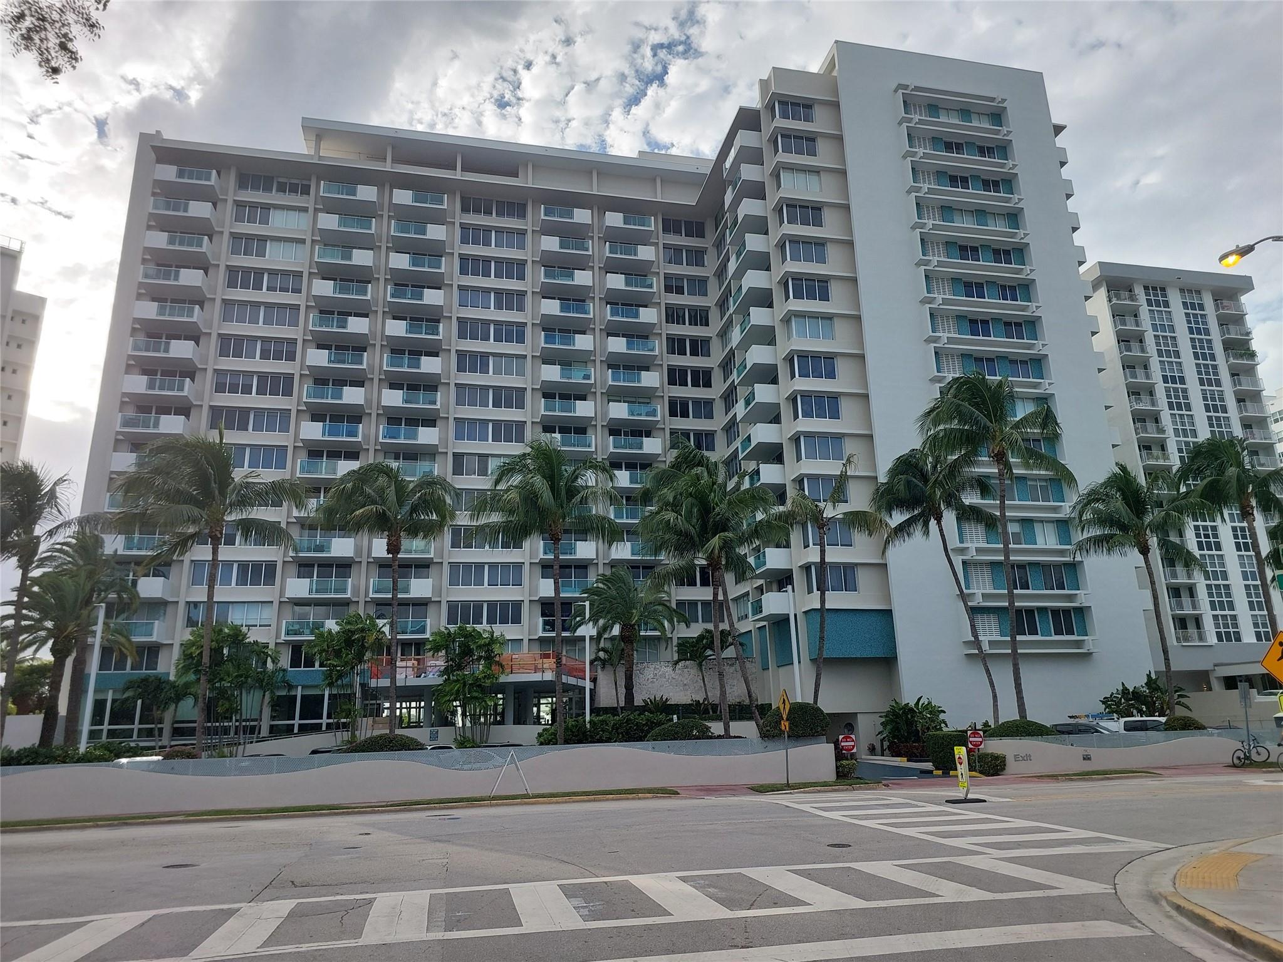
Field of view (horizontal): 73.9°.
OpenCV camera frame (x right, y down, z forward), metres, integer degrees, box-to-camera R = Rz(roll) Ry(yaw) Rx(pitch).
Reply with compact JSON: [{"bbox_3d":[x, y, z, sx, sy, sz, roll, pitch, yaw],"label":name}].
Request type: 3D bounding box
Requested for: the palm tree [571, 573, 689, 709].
[{"bbox_3d":[-0.613,9.154,47.339,6.448,8.068,6.255,2,-16,-13],"label":"palm tree"}]

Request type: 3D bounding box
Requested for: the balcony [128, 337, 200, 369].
[{"bbox_3d":[-32.451,-8.743,58.124,3.911,1.210,1.635,2,-15,-13],"label":"balcony"}]

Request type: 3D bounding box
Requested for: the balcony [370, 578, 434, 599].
[{"bbox_3d":[-16.359,7.483,58.265,4.003,1.220,1.628,2,-16,-13],"label":"balcony"}]

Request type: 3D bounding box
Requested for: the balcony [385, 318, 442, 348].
[{"bbox_3d":[-16.850,-10.855,63.412,3.982,1.217,1.850,2,-16,-13],"label":"balcony"}]

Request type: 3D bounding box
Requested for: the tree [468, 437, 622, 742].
[{"bbox_3d":[-3.706,4.399,33.579,5.500,12.464,5.400,0,-15,-6],"label":"tree"}]

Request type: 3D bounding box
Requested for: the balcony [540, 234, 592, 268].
[{"bbox_3d":[-6.012,-18.346,67.899,3.958,1.220,1.628,2,-16,-13],"label":"balcony"}]

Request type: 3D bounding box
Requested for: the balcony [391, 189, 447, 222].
[{"bbox_3d":[-17.071,-21.375,66.133,4.003,1.220,1.628,2,-16,-13],"label":"balcony"}]

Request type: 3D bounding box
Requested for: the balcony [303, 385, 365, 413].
[{"bbox_3d":[-21.630,-5.825,60.404,4.003,1.200,1.580,2,-16,-13],"label":"balcony"}]

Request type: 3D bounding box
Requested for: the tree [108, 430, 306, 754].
[{"bbox_3d":[-17.128,4.553,33.055,6.948,13.492,6.948,2,-16,-13],"label":"tree"}]

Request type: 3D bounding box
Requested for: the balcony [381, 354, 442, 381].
[{"bbox_3d":[-16.545,-8.151,61.779,3.969,1.210,1.635,2,-15,-13],"label":"balcony"}]

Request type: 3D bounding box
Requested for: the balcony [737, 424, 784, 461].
[{"bbox_3d":[7.980,-2.509,56.277,1.850,1.217,3.944,2,-16,-13],"label":"balcony"}]

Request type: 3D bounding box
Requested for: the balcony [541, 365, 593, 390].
[{"bbox_3d":[-5.751,-7.797,65.249,3.980,1.217,1.850,2,-16,-13],"label":"balcony"}]

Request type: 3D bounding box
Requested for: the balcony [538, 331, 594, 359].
[{"bbox_3d":[-5.730,-10.333,64.973,3.950,1.210,1.635,2,-15,-13],"label":"balcony"}]

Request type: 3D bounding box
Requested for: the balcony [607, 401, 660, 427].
[{"bbox_3d":[-0.660,-4.995,65.062,3.974,1.206,1.580,2,-16,-13],"label":"balcony"}]

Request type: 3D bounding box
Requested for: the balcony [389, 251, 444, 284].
[{"bbox_3d":[-16.735,-15.913,63.865,3.969,1.210,1.635,2,-15,-13],"label":"balcony"}]

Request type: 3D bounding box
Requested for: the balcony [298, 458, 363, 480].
[{"bbox_3d":[-21.376,-0.576,58.538,3.976,1.210,1.635,2,-15,-13],"label":"balcony"}]

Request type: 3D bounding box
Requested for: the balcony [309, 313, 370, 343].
[{"bbox_3d":[-21.777,-11.057,61.845,4.021,1.212,1.580,2,-16,-13],"label":"balcony"}]

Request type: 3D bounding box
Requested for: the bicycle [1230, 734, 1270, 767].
[{"bbox_3d":[22.965,10.223,32.351,1.700,1.060,0.580,4,-17,-19],"label":"bicycle"}]

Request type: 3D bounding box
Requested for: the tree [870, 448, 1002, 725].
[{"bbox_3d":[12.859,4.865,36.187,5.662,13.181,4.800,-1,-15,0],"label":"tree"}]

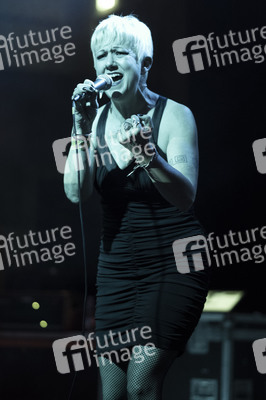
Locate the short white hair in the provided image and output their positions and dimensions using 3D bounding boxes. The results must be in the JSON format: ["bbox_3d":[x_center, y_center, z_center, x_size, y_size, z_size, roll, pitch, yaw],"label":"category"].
[{"bbox_3d":[-0.035,-0.482,4.560,0.185,0.170,0.210,-8,-2,22],"label":"short white hair"}]

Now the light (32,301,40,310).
[{"bbox_3d":[-0.515,0.563,8.000,0.045,0.048,0.040,0,-4,0],"label":"light"}]

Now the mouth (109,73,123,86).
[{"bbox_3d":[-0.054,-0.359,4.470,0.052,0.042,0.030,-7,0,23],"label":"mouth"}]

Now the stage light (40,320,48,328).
[{"bbox_3d":[-0.472,0.665,8.000,0.045,0.045,0.040,0,-4,0],"label":"stage light"}]

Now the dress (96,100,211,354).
[{"bbox_3d":[0.059,0.077,4.550,0.370,0.790,0.290,-2,-5,22],"label":"dress"}]

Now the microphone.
[{"bbox_3d":[-0.117,-0.325,4.400,0.052,0.052,0.165,22,15,41],"label":"microphone"}]

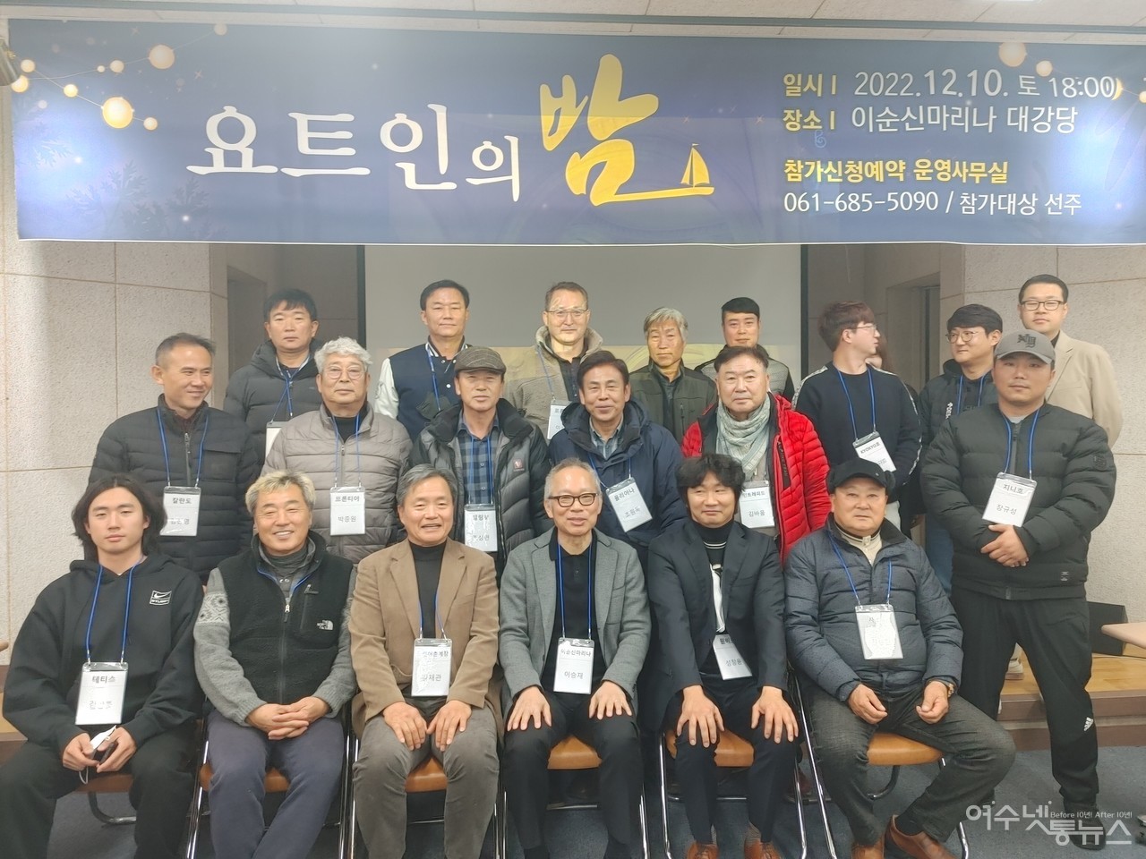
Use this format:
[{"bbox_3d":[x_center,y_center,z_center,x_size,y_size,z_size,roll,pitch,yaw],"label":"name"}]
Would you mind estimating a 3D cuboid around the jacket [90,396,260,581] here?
[{"bbox_3d":[-1.372,0.253,3.010,0.620,0.740,0.360,-1,2,-26],"label":"jacket"}]

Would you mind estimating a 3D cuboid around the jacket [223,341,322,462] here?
[{"bbox_3d":[-1.159,0.021,3.520,0.560,0.740,0.360,-1,1,-13],"label":"jacket"}]

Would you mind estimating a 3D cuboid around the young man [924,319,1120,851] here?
[{"bbox_3d":[1.576,0.510,3.040,0.620,1.750,0.440,0,1,25],"label":"young man"}]

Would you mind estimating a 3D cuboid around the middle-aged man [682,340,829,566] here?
[{"bbox_3d":[0.681,0.537,3.222,0.600,1.710,0.370,0,2,21],"label":"middle-aged man"}]

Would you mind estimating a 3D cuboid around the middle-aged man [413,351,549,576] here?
[{"bbox_3d":[-0.327,0.542,3.152,0.570,1.700,0.350,-1,1,-6],"label":"middle-aged man"}]

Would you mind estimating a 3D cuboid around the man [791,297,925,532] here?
[{"bbox_3d":[1.222,0.293,3.700,0.530,1.700,0.360,0,1,14],"label":"man"}]

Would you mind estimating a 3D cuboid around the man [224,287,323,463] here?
[{"bbox_3d":[-1.155,0.291,3.520,0.550,1.740,0.370,-1,1,-13],"label":"man"}]

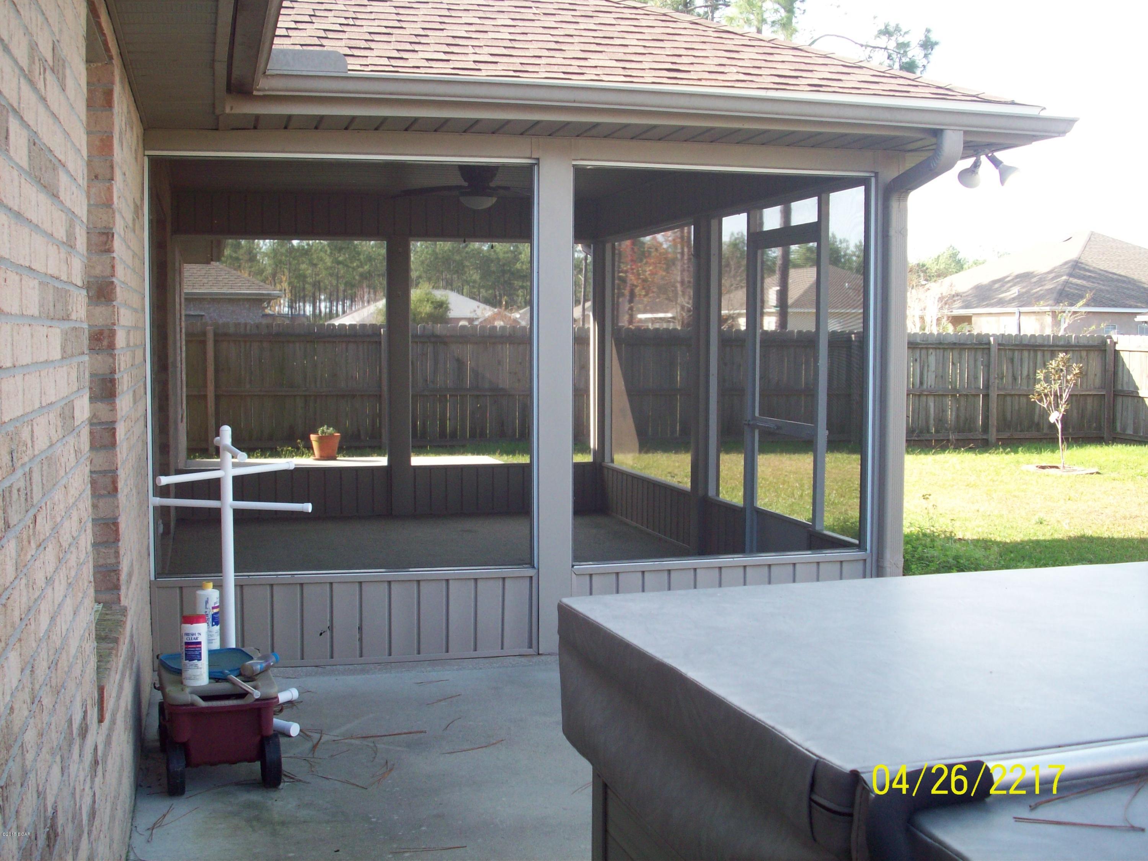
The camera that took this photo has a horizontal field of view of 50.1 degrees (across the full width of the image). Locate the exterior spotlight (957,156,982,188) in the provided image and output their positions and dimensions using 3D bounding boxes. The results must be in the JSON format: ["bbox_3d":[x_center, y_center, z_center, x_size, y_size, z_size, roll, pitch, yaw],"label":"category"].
[{"bbox_3d":[1.974,-1.290,6.117,0.115,0.165,0.130,-1,4,-10],"label":"exterior spotlight"}]

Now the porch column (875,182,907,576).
[{"bbox_3d":[1.625,-0.158,6.305,0.160,2.400,0.155,-1,5,-14],"label":"porch column"}]

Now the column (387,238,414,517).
[{"bbox_3d":[-1.480,-0.459,10.464,0.180,2.360,0.170,-1,5,-14],"label":"column"}]

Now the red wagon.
[{"bbox_3d":[-1.228,0.983,4.228,0.360,0.365,0.540,-2,5,-21],"label":"red wagon"}]

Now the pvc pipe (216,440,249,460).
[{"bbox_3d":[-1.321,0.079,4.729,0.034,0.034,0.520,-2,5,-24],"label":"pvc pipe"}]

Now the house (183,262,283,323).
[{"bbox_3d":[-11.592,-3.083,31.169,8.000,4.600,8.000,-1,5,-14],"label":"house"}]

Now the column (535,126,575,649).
[{"bbox_3d":[-0.095,-0.145,5.881,0.165,2.440,0.160,-1,5,-14],"label":"column"}]

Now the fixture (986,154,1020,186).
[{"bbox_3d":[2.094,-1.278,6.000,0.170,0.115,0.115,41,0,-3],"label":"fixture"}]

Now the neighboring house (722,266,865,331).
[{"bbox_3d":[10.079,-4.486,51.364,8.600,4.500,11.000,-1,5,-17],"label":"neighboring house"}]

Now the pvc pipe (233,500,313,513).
[{"bbox_3d":[-1.189,0.298,4.783,0.345,0.032,0.032,1,5,17],"label":"pvc pipe"}]

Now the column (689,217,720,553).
[{"bbox_3d":[0.859,-0.288,7.938,0.150,2.200,0.150,-1,5,-17],"label":"column"}]

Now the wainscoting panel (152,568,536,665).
[{"bbox_3d":[-0.996,0.834,5.455,1.680,0.390,0.070,-1,5,-12],"label":"wainscoting panel"}]

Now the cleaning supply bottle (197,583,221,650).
[{"bbox_3d":[-1.286,0.658,4.317,0.082,0.250,0.082,2,5,18],"label":"cleaning supply bottle"}]

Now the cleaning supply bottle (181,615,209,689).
[{"bbox_3d":[-1.281,0.745,4.150,0.089,0.237,0.087,-1,4,-9],"label":"cleaning supply bottle"}]

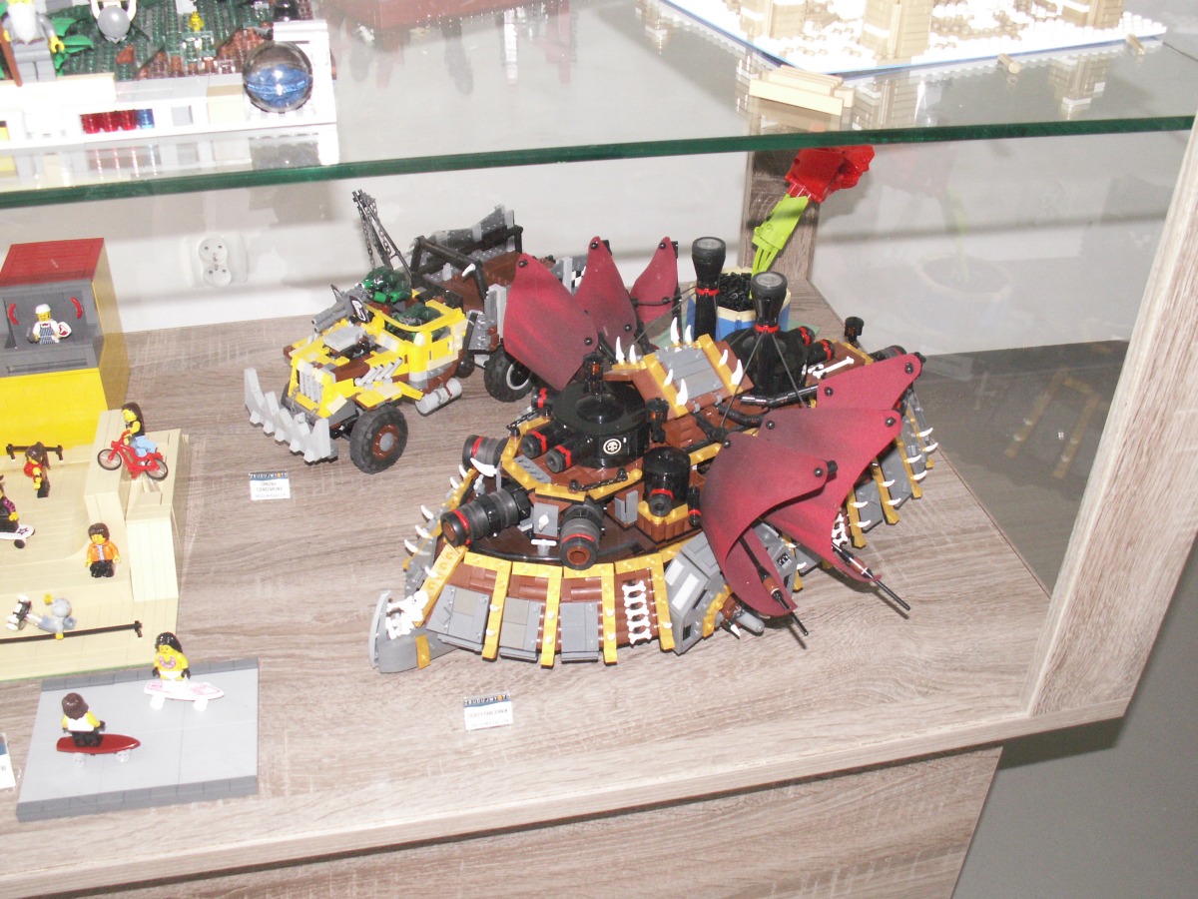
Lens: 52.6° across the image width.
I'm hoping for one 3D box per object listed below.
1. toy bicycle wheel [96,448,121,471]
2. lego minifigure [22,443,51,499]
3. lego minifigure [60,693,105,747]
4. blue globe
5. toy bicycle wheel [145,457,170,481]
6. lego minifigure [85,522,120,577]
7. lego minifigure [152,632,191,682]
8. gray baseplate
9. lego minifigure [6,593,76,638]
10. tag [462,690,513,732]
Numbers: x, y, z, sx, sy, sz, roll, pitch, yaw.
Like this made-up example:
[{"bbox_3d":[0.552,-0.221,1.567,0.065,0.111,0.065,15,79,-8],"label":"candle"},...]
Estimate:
[{"bbox_3d":[-0.379,0.008,0.939,0.018,0.018,0.004,6,23,3],"label":"toy bicycle wheel"},{"bbox_3d":[-0.442,0.018,0.957,0.024,0.042,0.018,17,37,18],"label":"lego minifigure"},{"bbox_3d":[-0.330,0.172,0.771,0.025,0.040,0.014,-4,36,-12],"label":"lego minifigure"},{"bbox_3d":[-0.151,-0.175,0.571,0.032,0.032,0.032,-4,36,-12],"label":"blue globe"},{"bbox_3d":[-0.342,0.016,0.938,0.018,0.018,0.004,6,23,3],"label":"toy bicycle wheel"},{"bbox_3d":[-0.377,0.078,0.917,0.025,0.041,0.014,-3,36,-10],"label":"lego minifigure"},{"bbox_3d":[-0.288,0.144,0.813,0.026,0.042,0.014,0,35,-6],"label":"lego minifigure"},{"bbox_3d":[-0.302,0.191,0.807,0.145,0.008,0.114,-4,36,-12],"label":"gray baseplate"},{"bbox_3d":[-0.394,0.116,0.858,0.048,0.024,0.030,-4,63,-12],"label":"lego minifigure"},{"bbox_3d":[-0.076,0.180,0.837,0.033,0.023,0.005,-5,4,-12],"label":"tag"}]

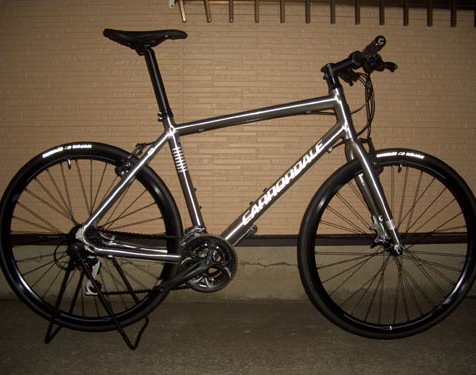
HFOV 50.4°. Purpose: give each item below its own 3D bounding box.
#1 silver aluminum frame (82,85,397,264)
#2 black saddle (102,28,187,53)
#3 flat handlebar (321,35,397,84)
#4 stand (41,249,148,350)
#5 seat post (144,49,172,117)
[{"bbox_3d":[0.003,-0.048,1.766,1.080,0.605,0.145,1,5,0],"label":"silver aluminum frame"},{"bbox_3d":[-0.312,-0.499,1.722,0.280,0.080,0.150,0,6,0],"label":"black saddle"},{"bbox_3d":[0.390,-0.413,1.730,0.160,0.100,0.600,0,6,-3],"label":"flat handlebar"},{"bbox_3d":[-0.510,0.373,1.844,0.315,0.345,0.280,0,6,0],"label":"stand"},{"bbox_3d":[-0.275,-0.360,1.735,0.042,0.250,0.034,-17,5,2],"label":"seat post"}]

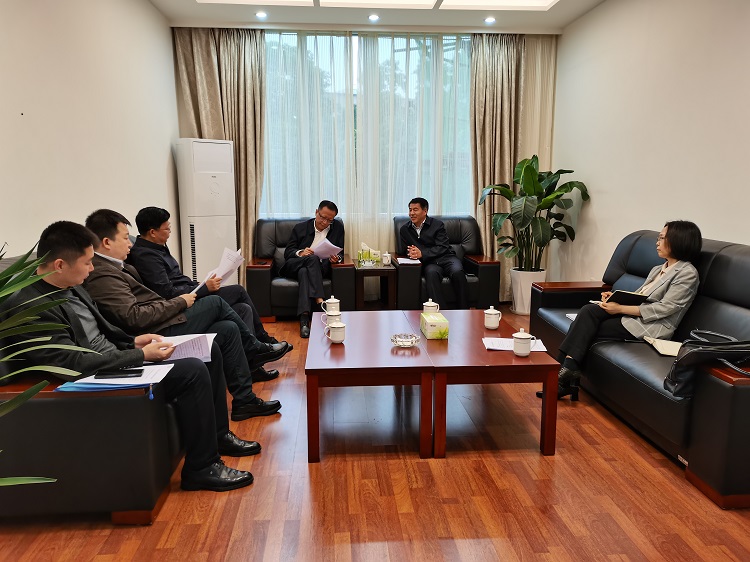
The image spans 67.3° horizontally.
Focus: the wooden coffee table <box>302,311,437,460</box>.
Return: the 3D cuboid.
[{"bbox_3d":[-0.071,0.530,3.263,0.590,0.449,1.330,-1,8,-4],"label":"wooden coffee table"}]

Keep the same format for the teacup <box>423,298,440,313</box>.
[{"bbox_3d":[0.361,0.183,3.635,0.110,0.132,0.092,-1,8,-4],"label":"teacup"}]

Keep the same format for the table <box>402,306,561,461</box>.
[{"bbox_3d":[0.522,0.524,3.293,0.590,0.449,1.330,-1,8,-4],"label":"table"}]

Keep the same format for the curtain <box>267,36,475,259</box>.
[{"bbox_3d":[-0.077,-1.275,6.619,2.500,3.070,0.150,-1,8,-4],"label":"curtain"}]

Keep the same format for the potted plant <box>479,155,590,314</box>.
[{"bbox_3d":[1.712,-0.497,6.042,1.160,1.690,1.020,-1,8,-4],"label":"potted plant"}]

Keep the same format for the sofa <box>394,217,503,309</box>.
[{"bbox_3d":[0.722,-0.192,6.281,1.080,1.040,0.860,-1,8,-4],"label":"sofa"}]

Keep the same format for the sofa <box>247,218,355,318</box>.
[{"bbox_3d":[-0.766,-0.161,6.093,1.080,1.040,0.870,-1,8,-7],"label":"sofa"}]

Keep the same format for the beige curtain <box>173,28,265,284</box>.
[{"bbox_3d":[-1.715,-1.237,6.385,1.000,3.070,0.180,-1,8,-4],"label":"beige curtain"}]

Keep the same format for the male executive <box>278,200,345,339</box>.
[{"bbox_3d":[-0.623,-0.182,5.590,0.660,1.210,1.220,0,8,1],"label":"male executive"}]

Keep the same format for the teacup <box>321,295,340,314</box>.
[{"bbox_3d":[-0.293,0.167,3.768,0.124,0.132,0.092,-1,8,-4],"label":"teacup"}]

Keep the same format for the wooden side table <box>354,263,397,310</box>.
[{"bbox_3d":[-0.011,0.086,6.182,0.430,0.520,0.620,-1,8,-4],"label":"wooden side table"}]

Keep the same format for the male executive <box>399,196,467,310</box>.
[{"bbox_3d":[0.647,-0.249,5.915,0.720,1.250,0.950,1,8,6],"label":"male executive"}]

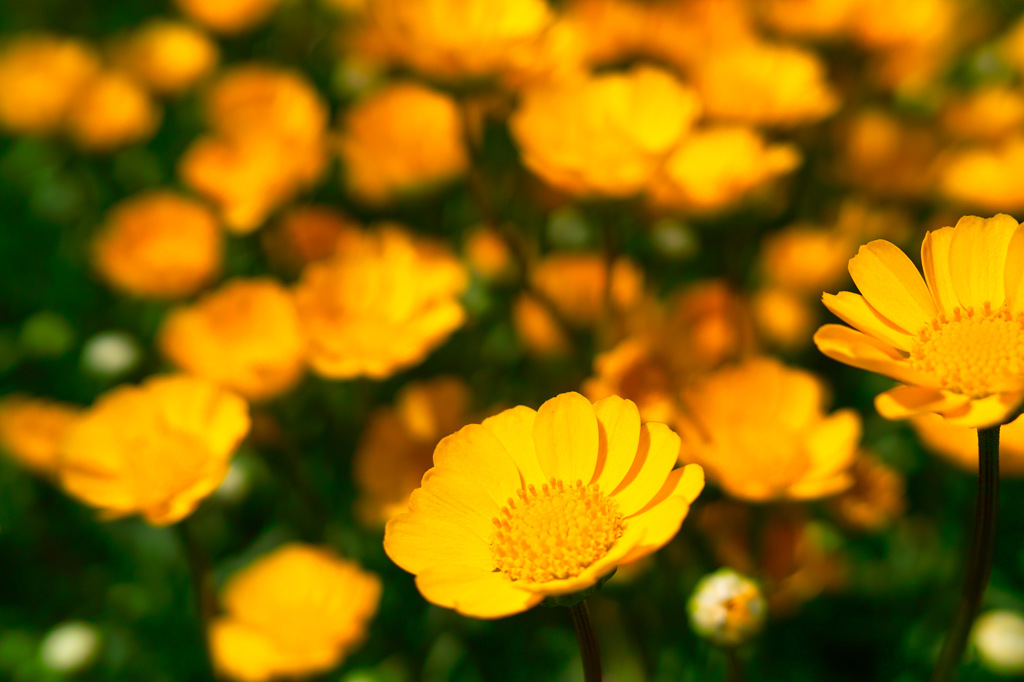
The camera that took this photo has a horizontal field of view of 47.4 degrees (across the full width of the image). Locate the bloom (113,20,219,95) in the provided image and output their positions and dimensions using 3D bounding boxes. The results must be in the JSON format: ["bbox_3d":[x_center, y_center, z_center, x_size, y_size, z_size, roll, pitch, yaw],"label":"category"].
[{"bbox_3d":[-0.139,-0.114,0.470,0.041,0.020,0.041,0,28,0],"label":"bloom"}]

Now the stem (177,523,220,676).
[{"bbox_3d":[-0.087,0.071,0.322,0.004,0.060,0.004,0,26,0],"label":"stem"}]

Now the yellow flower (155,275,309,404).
[{"bbox_3d":[-0.097,0.002,0.405,0.049,0.020,0.049,9,43,0],"label":"yellow flower"}]

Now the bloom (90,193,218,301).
[{"bbox_3d":[-0.140,-0.036,0.460,0.049,0.021,0.049,8,41,0],"label":"bloom"}]

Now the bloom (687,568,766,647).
[{"bbox_3d":[0.037,0.046,0.200,0.013,0.013,0.013,3,23,0],"label":"bloom"}]

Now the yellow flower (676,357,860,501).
[{"bbox_3d":[0.062,0.021,0.280,0.043,0.021,0.043,7,34,0],"label":"yellow flower"}]

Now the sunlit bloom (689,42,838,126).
[{"bbox_3d":[0.084,-0.086,0.390,0.049,0.019,0.049,0,26,0],"label":"sunlit bloom"}]

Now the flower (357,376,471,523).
[{"bbox_3d":[-0.033,0.041,0.420,0.048,0.021,0.048,-9,49,0],"label":"flower"}]

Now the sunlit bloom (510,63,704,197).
[{"bbox_3d":[0.025,-0.054,0.312,0.049,0.020,0.049,5,30,0],"label":"sunlit bloom"}]

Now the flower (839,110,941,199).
[{"bbox_3d":[0.149,-0.074,0.460,0.041,0.022,0.041,0,28,0],"label":"flower"}]

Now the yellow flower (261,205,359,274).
[{"bbox_3d":[-0.079,-0.038,0.460,0.041,0.020,0.041,0,26,0],"label":"yellow flower"}]

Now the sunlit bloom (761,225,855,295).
[{"bbox_3d":[0.124,-0.034,0.490,0.040,0.019,0.040,0,28,0],"label":"sunlit bloom"}]

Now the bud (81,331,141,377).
[{"bbox_3d":[-0.131,0.004,0.380,0.016,0.014,0.016,0,26,0],"label":"bud"}]

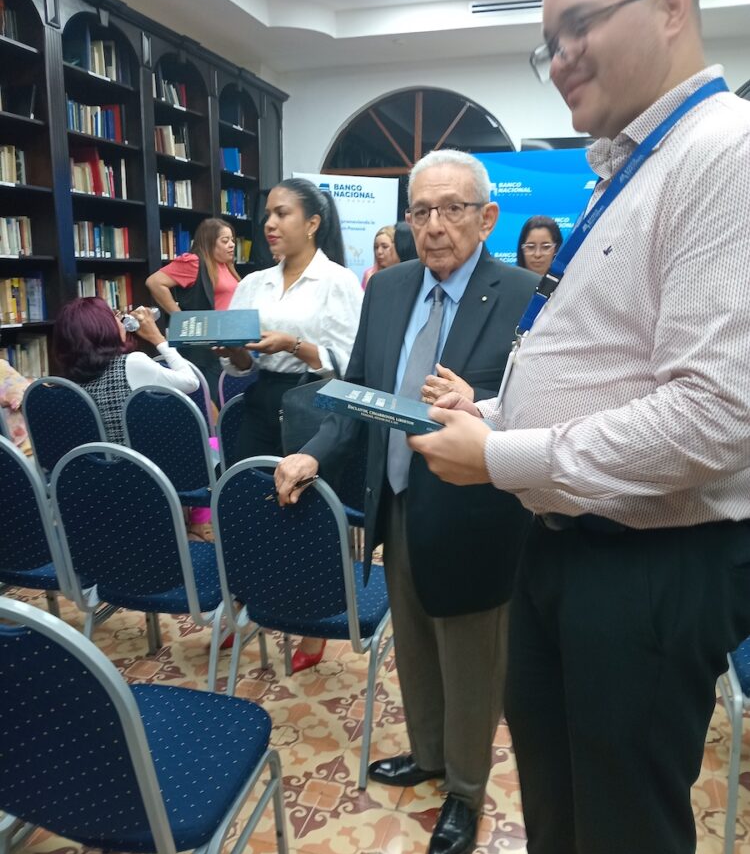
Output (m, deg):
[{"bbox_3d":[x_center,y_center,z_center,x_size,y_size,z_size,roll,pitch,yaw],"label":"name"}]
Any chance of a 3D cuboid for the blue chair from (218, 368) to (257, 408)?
[{"bbox_3d":[-0.529,0.073,3.503,0.440,0.923,0.550,5,12,18],"label":"blue chair"}]

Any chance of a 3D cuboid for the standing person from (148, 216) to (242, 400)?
[{"bbox_3d":[-0.943,-0.328,3.650,0.370,1.610,0.490,11,16,34],"label":"standing person"}]

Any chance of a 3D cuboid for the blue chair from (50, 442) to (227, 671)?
[{"bbox_3d":[-0.622,0.435,1.973,0.440,0.923,0.550,4,12,15],"label":"blue chair"}]

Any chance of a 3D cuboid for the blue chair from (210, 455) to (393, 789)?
[{"bbox_3d":[-0.172,0.470,1.851,0.440,0.923,0.550,5,12,18],"label":"blue chair"}]

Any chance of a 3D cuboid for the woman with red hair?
[{"bbox_3d":[-1.041,0.030,2.925,0.550,1.240,0.720,12,17,37],"label":"woman with red hair"}]

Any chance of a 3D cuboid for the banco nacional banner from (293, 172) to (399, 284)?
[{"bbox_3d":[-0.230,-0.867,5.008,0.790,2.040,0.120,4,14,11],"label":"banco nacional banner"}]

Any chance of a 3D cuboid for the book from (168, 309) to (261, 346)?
[{"bbox_3d":[-0.462,-0.288,1.847,0.250,0.023,0.175,-3,38,-11],"label":"book"}]

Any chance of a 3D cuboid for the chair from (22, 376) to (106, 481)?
[{"bbox_3d":[-1.223,0.198,2.935,0.440,0.923,0.550,4,12,16],"label":"chair"}]

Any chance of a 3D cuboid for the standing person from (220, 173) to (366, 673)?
[{"bbox_3d":[-0.307,0.015,2.196,0.450,1.640,0.500,-10,16,-44],"label":"standing person"}]

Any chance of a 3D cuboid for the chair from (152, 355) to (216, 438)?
[{"bbox_3d":[-1.061,0.019,3.694,0.460,0.900,0.560,5,14,15],"label":"chair"}]

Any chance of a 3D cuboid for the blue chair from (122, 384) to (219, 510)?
[{"bbox_3d":[-0.759,0.242,2.779,0.440,0.923,0.550,4,12,17],"label":"blue chair"}]

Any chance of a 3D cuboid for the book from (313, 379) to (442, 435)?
[{"bbox_3d":[0.052,-0.013,0.857,0.250,0.024,0.175,15,10,0],"label":"book"}]

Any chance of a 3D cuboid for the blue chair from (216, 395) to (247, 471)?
[{"bbox_3d":[-0.334,0.273,2.673,0.440,0.923,0.550,5,12,18],"label":"blue chair"}]

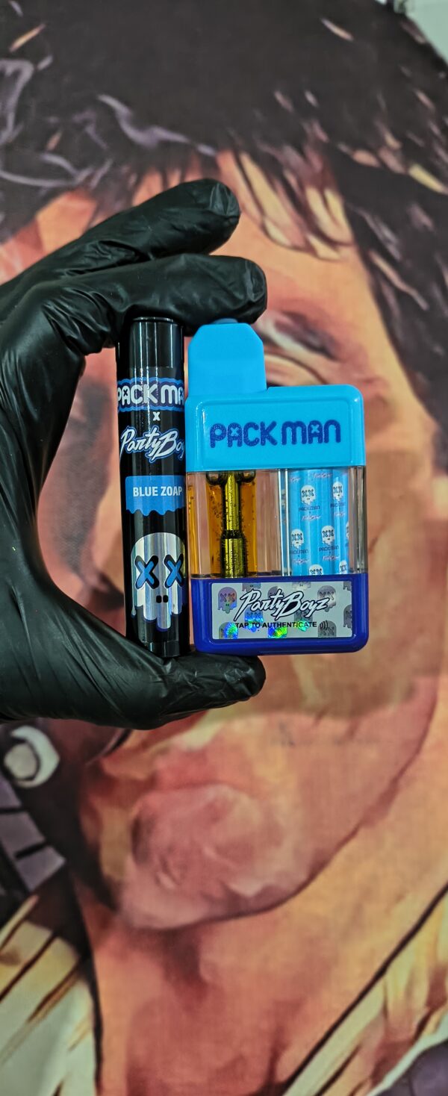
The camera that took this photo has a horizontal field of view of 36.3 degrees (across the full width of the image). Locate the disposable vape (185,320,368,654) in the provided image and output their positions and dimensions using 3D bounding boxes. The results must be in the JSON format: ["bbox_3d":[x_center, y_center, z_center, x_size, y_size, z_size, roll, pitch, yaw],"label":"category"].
[{"bbox_3d":[0.013,-0.015,0.169,0.043,0.080,0.016,-1,2,5],"label":"disposable vape"}]

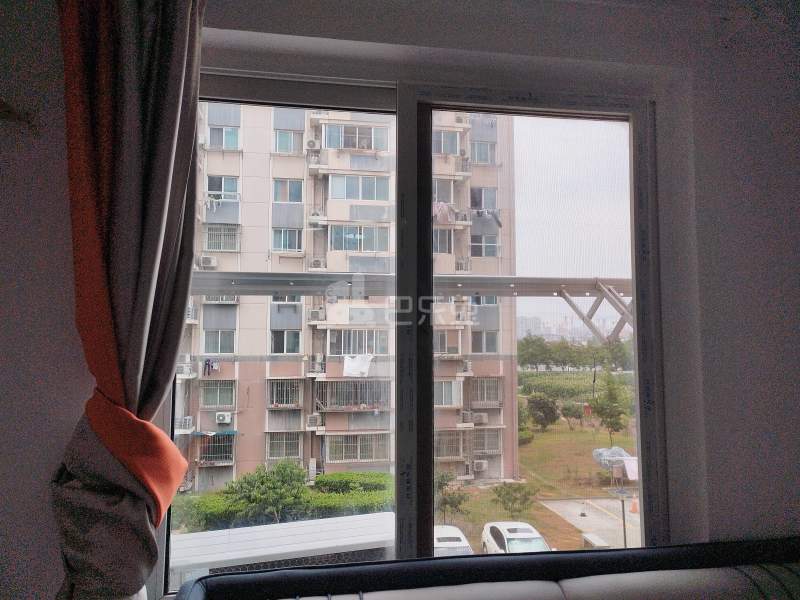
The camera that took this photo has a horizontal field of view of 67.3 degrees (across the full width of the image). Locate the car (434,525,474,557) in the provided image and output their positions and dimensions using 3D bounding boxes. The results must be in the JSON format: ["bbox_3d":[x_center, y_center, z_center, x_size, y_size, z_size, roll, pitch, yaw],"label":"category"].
[{"bbox_3d":[1.745,9.216,21.222,1.830,1.580,4.600,0,-4,-6],"label":"car"}]

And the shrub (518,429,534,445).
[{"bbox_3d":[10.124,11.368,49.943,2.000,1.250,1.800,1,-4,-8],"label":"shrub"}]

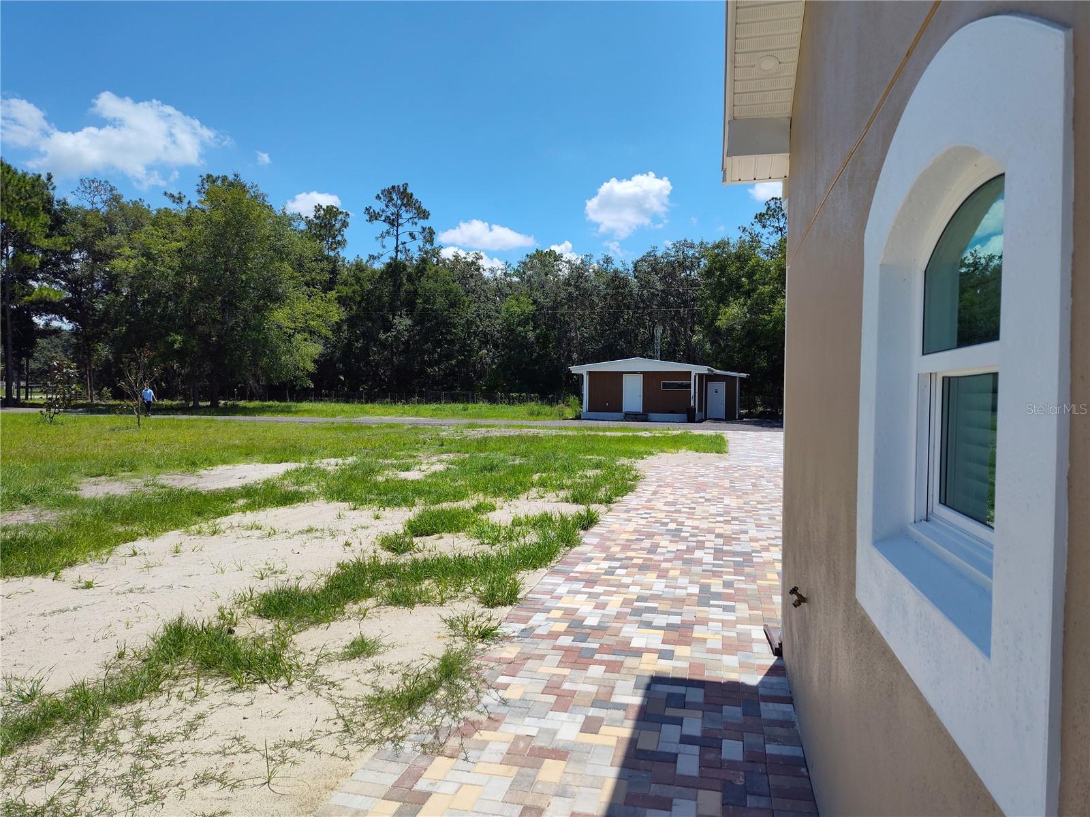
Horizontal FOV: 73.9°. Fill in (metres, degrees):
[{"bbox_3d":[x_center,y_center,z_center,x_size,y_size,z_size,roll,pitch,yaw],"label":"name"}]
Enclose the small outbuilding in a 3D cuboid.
[{"bbox_3d":[7.182,-1.158,44.065,9.800,3.580,7.420,1,1,18],"label":"small outbuilding"}]

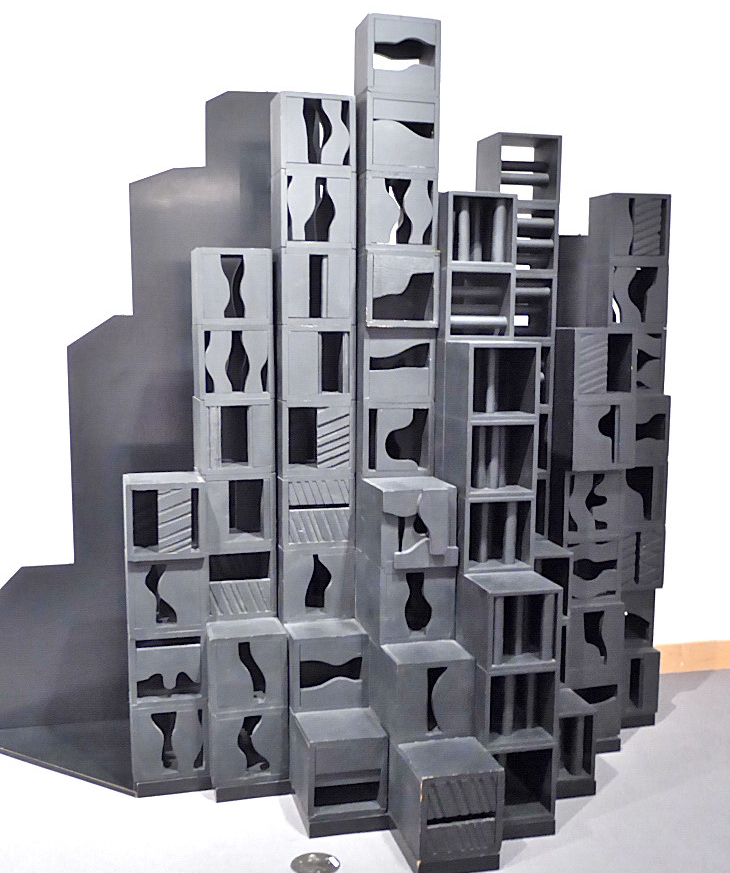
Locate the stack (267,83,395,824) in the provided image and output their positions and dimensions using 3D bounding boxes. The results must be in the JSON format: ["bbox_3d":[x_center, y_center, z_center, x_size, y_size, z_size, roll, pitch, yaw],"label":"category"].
[{"bbox_3d":[-0.124,0.046,3.224,0.241,2.318,0.627,-1,6,-14],"label":"stack"}]

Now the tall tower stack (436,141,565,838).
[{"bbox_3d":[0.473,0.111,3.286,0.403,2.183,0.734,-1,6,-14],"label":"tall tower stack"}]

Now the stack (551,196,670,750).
[{"bbox_3d":[0.913,0.121,3.735,0.504,2.069,0.445,-1,6,-14],"label":"stack"}]

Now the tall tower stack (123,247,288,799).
[{"bbox_3d":[-0.548,0.285,3.338,0.491,1.814,0.411,-1,6,-14],"label":"tall tower stack"}]

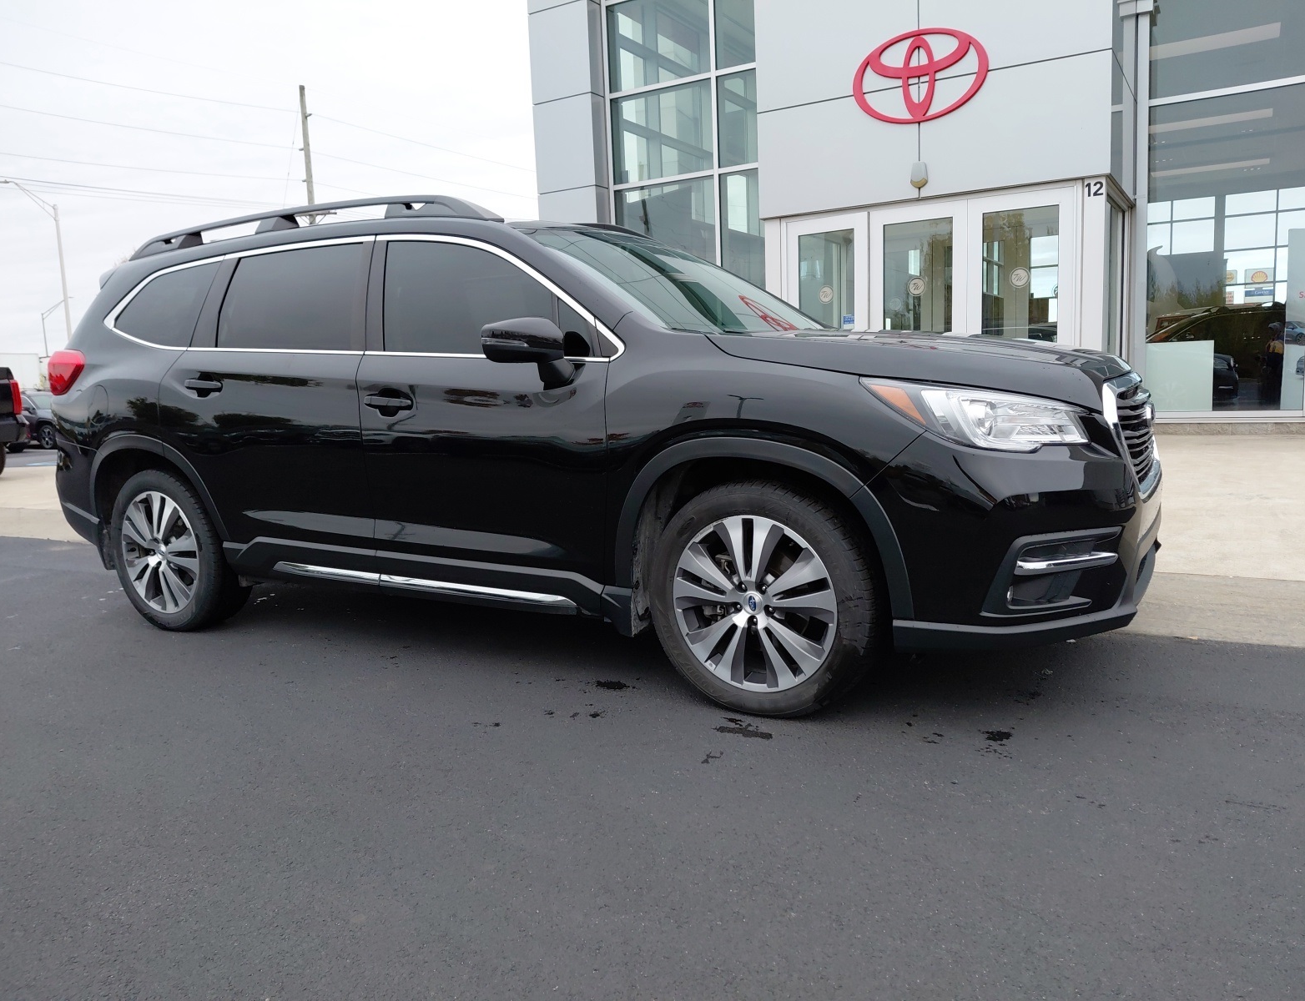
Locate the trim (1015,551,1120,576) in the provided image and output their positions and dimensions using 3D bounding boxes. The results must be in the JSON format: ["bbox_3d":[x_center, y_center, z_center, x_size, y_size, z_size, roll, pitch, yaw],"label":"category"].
[{"bbox_3d":[1.129,0.168,2.651,0.310,0.042,0.060,-5,9,-13],"label":"trim"}]

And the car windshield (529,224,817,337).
[{"bbox_3d":[0.180,-0.863,3.842,0.870,0.130,1.520,37,25,19],"label":"car windshield"}]

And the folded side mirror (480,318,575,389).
[{"bbox_3d":[-0.399,-0.469,3.095,0.275,0.218,0.190,-3,8,0],"label":"folded side mirror"}]

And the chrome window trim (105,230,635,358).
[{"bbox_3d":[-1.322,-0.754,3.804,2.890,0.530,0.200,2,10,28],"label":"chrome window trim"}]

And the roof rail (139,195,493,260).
[{"bbox_3d":[-1.533,-1.136,4.101,2.280,0.145,0.080,2,10,29],"label":"roof rail"}]

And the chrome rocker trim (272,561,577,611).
[{"bbox_3d":[-0.898,0.308,3.577,1.480,0.065,0.050,2,10,29],"label":"chrome rocker trim"}]

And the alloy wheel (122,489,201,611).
[{"bbox_3d":[-2.166,0.219,4.419,0.547,0.547,0.200,2,10,29],"label":"alloy wheel"}]

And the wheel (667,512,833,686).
[{"bbox_3d":[0.349,0.299,2.998,0.547,0.547,0.200,2,10,31],"label":"wheel"}]

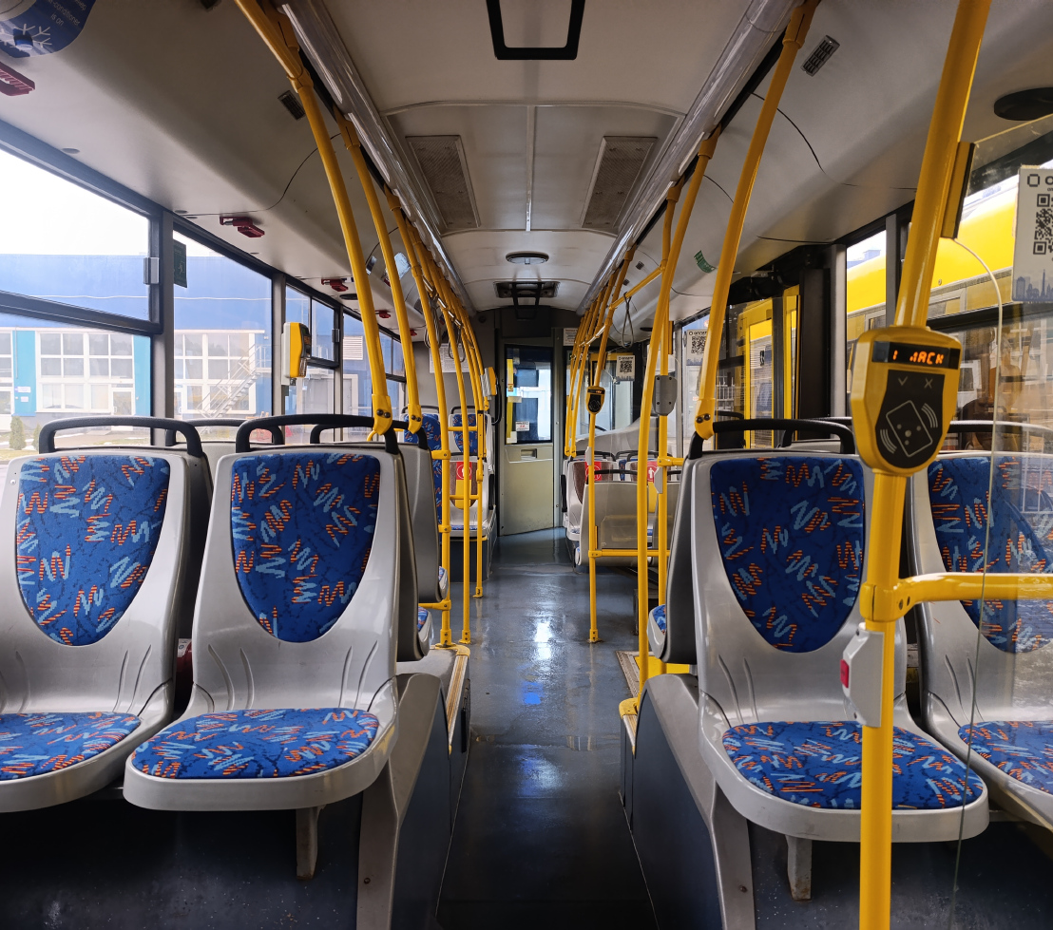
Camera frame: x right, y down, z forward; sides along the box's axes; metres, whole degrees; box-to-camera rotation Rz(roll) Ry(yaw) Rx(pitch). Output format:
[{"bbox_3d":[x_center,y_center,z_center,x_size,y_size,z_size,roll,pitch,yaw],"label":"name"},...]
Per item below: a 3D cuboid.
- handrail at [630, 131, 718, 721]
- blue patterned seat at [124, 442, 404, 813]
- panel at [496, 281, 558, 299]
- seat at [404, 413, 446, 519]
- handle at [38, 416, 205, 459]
[{"bbox_3d":[0.531,-0.133,2.870,0.275,2.010,0.050,0,3,0],"label":"handrail"},{"bbox_3d":[-0.448,0.250,1.560,0.420,0.570,0.550,0,3,0],"label":"blue patterned seat"},{"bbox_3d":[0.004,-1.502,7.050,0.530,0.100,0.850,0,3,0],"label":"panel"},{"bbox_3d":[-0.716,0.071,5.750,0.290,0.860,0.100,0,3,0],"label":"seat"},{"bbox_3d":[-0.906,-0.062,1.840,0.370,0.095,0.045,0,3,0],"label":"handle"}]

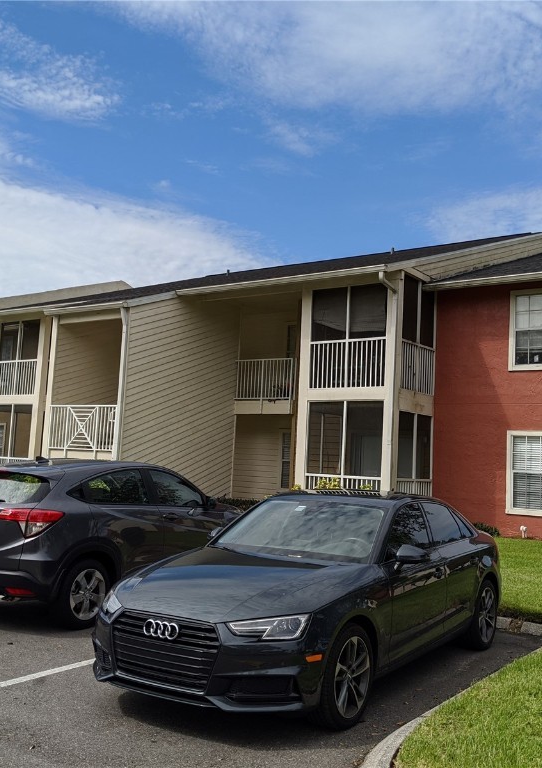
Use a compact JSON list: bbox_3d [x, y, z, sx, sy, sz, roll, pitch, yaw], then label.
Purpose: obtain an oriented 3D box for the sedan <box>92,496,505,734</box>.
[{"bbox_3d":[0.574,1.641,6.834,1.910,1.420,4.730,-1,-7,32],"label":"sedan"}]

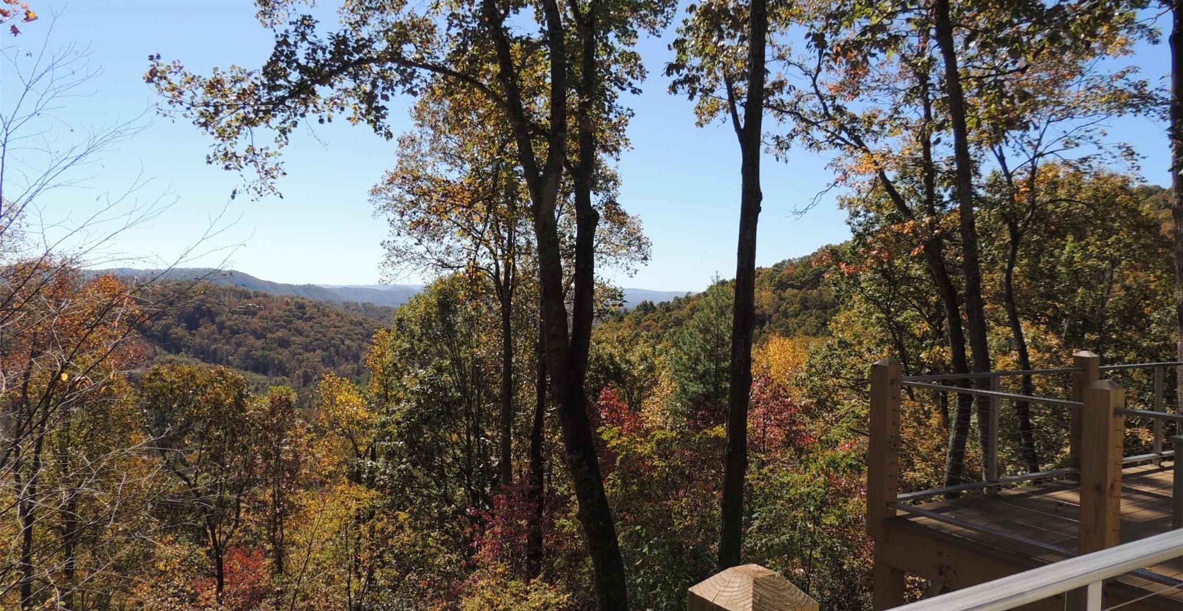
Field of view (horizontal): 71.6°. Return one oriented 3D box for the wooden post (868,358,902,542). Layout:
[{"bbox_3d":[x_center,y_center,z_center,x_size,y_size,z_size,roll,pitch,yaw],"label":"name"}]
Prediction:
[{"bbox_3d":[2.050,1.002,5.740,0.140,1.260,0.140,1,1,-31],"label":"wooden post"}]

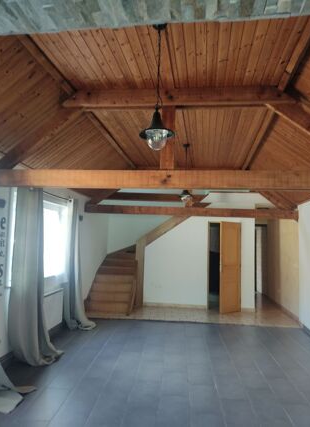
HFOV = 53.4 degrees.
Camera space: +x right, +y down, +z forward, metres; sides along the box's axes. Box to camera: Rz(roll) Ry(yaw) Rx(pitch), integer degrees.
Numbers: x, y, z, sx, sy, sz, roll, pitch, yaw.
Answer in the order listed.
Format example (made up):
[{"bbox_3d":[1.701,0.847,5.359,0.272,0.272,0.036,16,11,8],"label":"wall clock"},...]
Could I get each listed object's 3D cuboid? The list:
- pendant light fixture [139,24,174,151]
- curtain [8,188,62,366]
[{"bbox_3d":[0.019,-0.906,2.218,0.240,0.930,0.240,1,-5,5],"label":"pendant light fixture"},{"bbox_3d":[-1.518,0.784,4.121,0.420,2.270,0.800,1,-5,5],"label":"curtain"}]

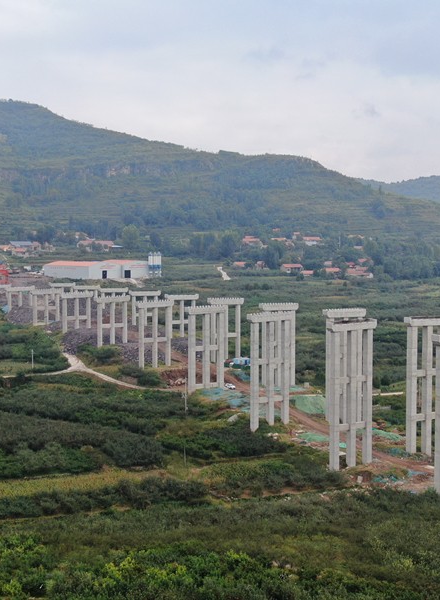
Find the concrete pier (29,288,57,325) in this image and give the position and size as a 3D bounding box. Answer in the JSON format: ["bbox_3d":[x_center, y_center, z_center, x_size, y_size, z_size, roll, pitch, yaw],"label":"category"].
[{"bbox_3d":[-87.220,3.570,454.060,15.300,18.100,2.650,-1,3,-31],"label":"concrete pier"}]

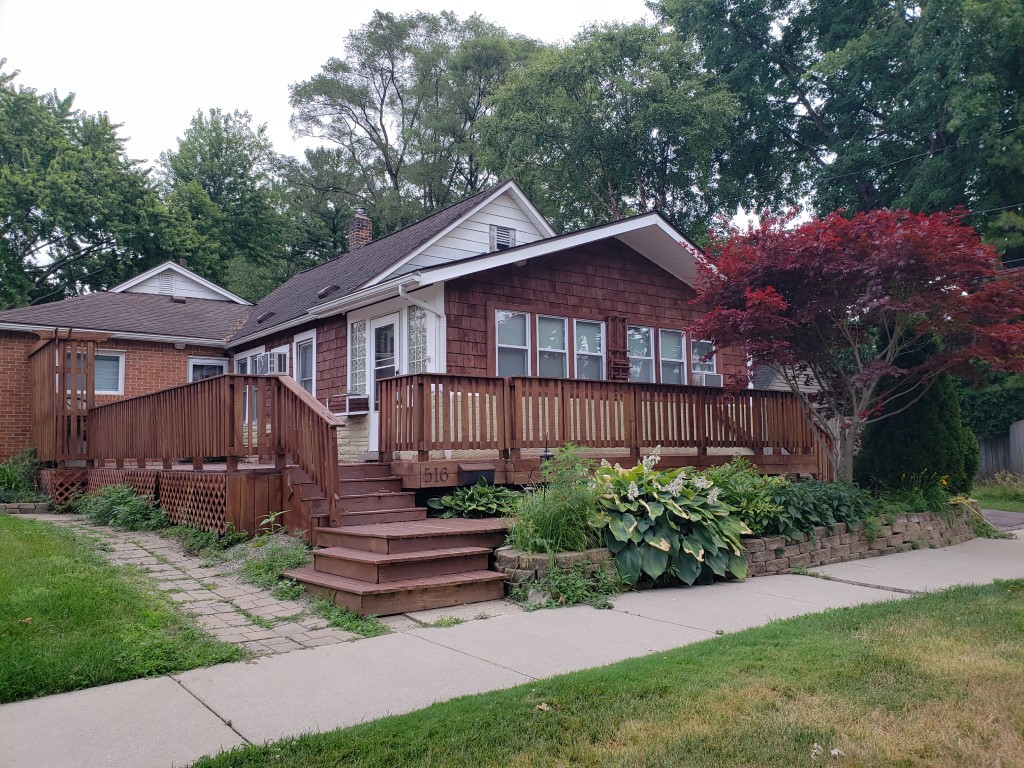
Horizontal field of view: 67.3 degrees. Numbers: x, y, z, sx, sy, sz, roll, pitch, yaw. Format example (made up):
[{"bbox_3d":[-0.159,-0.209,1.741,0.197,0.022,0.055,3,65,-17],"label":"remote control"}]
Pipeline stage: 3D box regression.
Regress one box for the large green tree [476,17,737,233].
[{"bbox_3d":[3.309,-4.251,23.878,8.155,14.588,8.155,-1,-5,0],"label":"large green tree"}]

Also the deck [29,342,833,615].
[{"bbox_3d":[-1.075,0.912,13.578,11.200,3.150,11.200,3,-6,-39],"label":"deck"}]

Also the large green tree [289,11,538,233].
[{"bbox_3d":[-3.811,-5.734,30.688,10.239,19.038,10.239,-1,-5,0],"label":"large green tree"}]

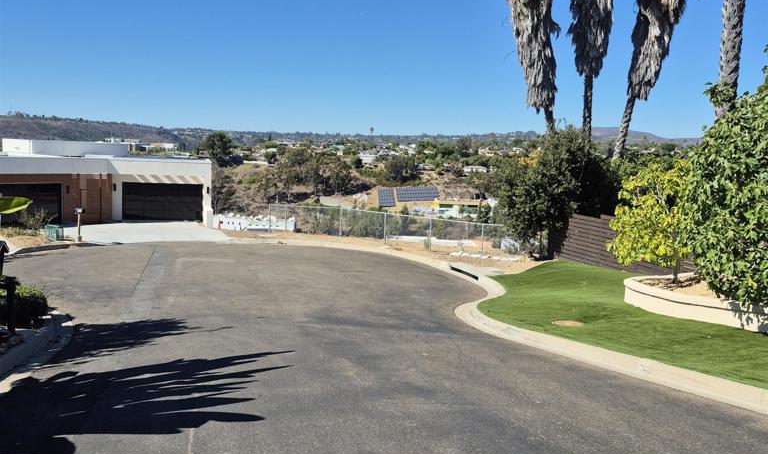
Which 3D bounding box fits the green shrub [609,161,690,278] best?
[{"bbox_3d":[5.891,-0.162,15.000,1.900,2.510,1.850,3,8,21],"label":"green shrub"}]

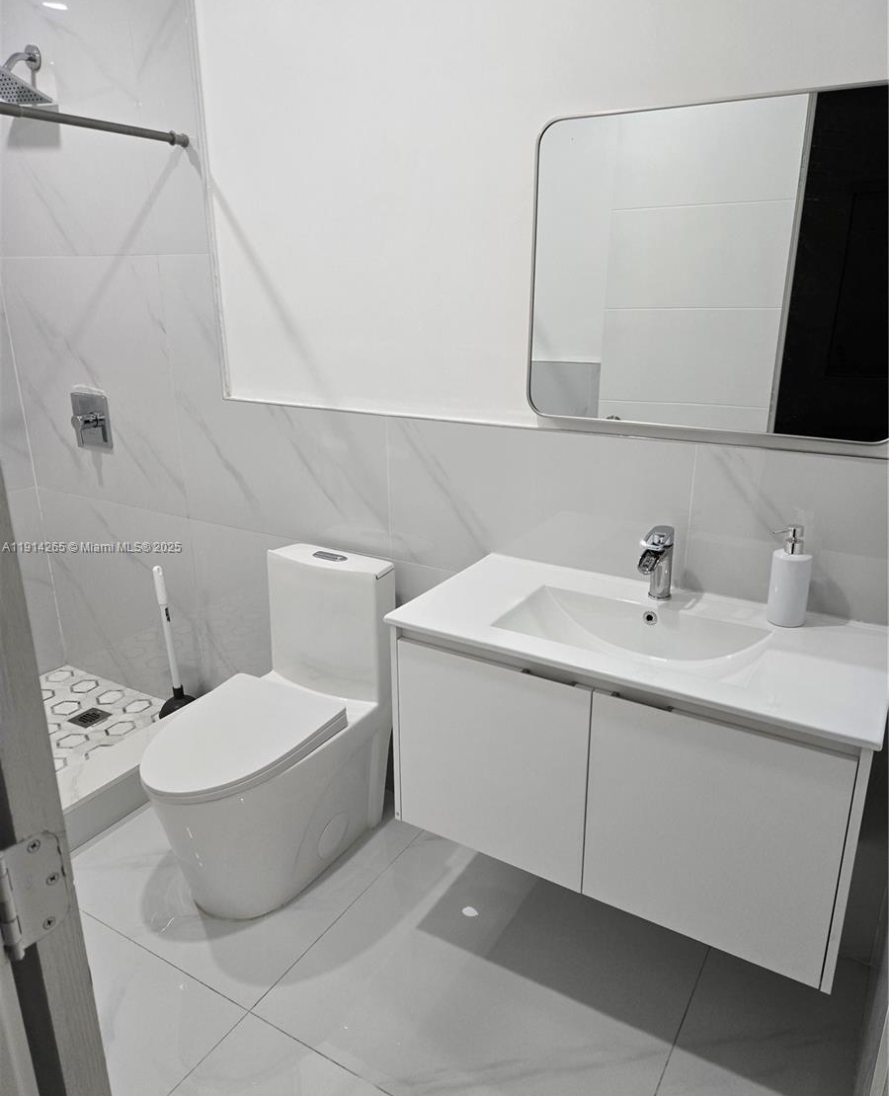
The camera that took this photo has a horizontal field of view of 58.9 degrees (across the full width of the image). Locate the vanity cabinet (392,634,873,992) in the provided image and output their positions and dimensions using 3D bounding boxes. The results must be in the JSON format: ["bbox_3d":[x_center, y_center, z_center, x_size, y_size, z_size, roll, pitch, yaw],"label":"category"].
[{"bbox_3d":[0.395,0.400,1.681,0.894,0.478,0.472,11,21,30],"label":"vanity cabinet"}]

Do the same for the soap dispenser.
[{"bbox_3d":[0.685,0.053,1.575,0.097,0.203,0.074,-7,19,-21],"label":"soap dispenser"}]

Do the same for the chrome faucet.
[{"bbox_3d":[0.453,0.046,1.677,0.050,0.155,0.140,11,21,30],"label":"chrome faucet"}]

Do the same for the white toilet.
[{"bbox_3d":[-0.481,0.473,2.057,0.390,0.757,0.720,11,21,30],"label":"white toilet"}]

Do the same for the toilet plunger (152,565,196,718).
[{"bbox_3d":[-0.944,0.342,2.722,0.140,0.595,0.140,8,20,30],"label":"toilet plunger"}]

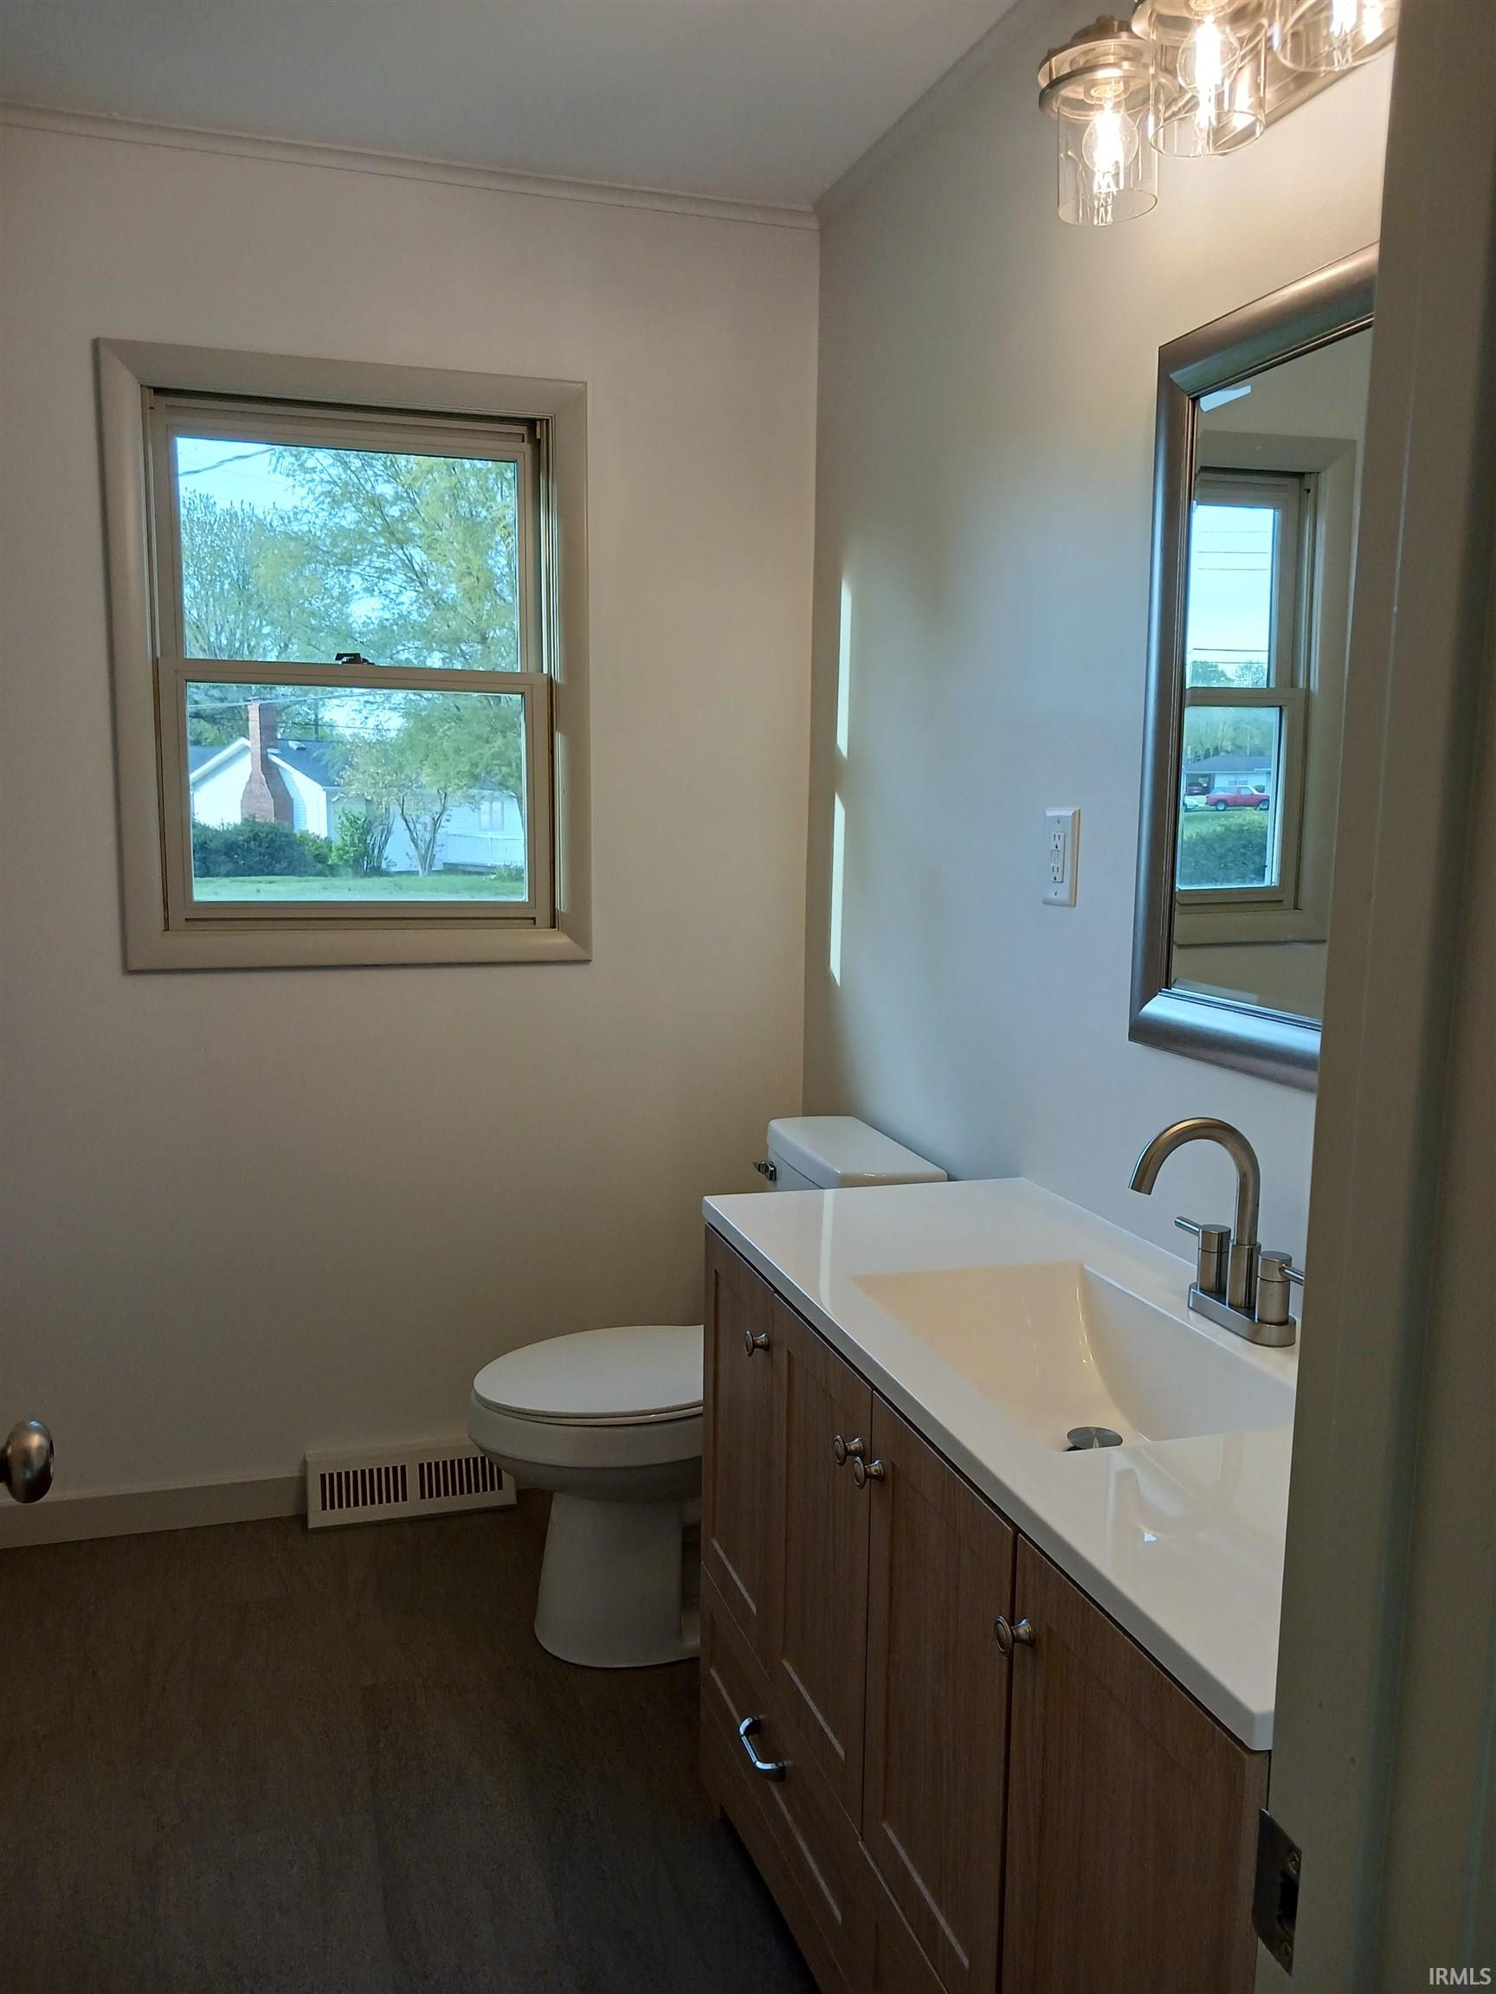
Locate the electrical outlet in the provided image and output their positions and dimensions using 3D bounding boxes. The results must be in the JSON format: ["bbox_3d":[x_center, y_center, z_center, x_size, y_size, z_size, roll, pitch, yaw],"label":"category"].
[{"bbox_3d":[0.420,-0.188,2.094,0.009,0.128,0.084,-2,8,-17],"label":"electrical outlet"}]

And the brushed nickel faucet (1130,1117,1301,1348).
[{"bbox_3d":[0.464,0.231,1.591,0.172,0.220,0.215,-2,8,-17],"label":"brushed nickel faucet"}]

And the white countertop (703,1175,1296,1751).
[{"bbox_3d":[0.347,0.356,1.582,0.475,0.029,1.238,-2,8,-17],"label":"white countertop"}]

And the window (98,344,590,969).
[{"bbox_3d":[-0.701,-0.585,2.810,0.828,1.060,0.090,-2,8,-17],"label":"window"}]

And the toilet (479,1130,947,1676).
[{"bbox_3d":[-0.105,0.649,2.620,0.730,0.772,0.460,-2,8,-17],"label":"toilet"}]

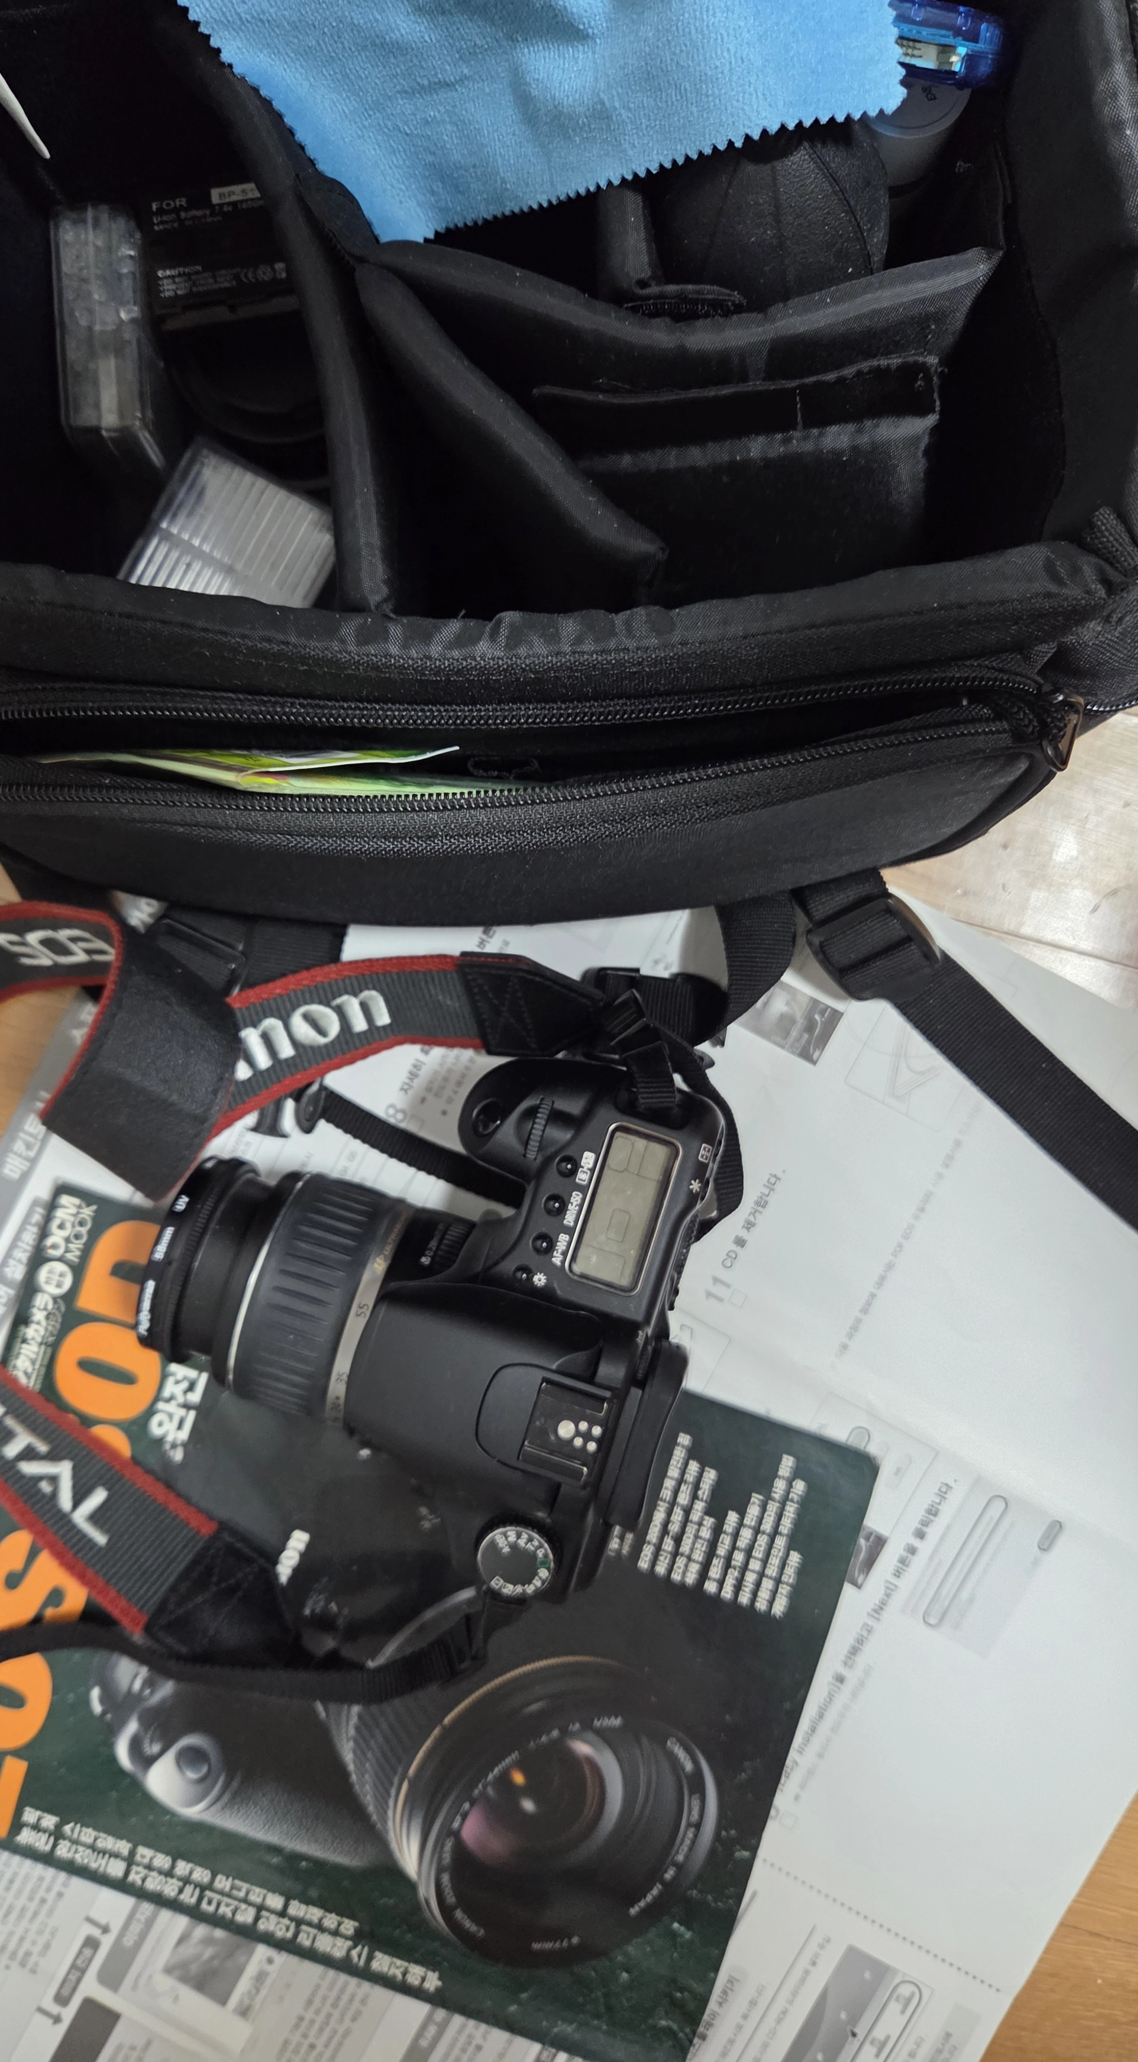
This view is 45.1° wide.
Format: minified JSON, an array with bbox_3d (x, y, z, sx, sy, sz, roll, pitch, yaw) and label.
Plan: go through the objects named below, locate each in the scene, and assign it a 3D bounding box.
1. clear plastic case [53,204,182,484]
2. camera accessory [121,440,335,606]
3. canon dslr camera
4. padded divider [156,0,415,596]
[{"bbox_3d":[-0.120,-0.184,0.373,0.021,0.040,0.057,-2,91,3],"label":"clear plastic case"},{"bbox_3d":[-0.094,-0.126,0.370,0.046,0.024,0.052,29,93,2],"label":"camera accessory"},{"bbox_3d":[-0.039,0.066,0.387,0.147,0.106,0.146,16,92,2],"label":"canon dslr camera"},{"bbox_3d":[-0.048,-0.146,0.344,0.018,0.145,0.130,-19,91,3],"label":"padded divider"}]

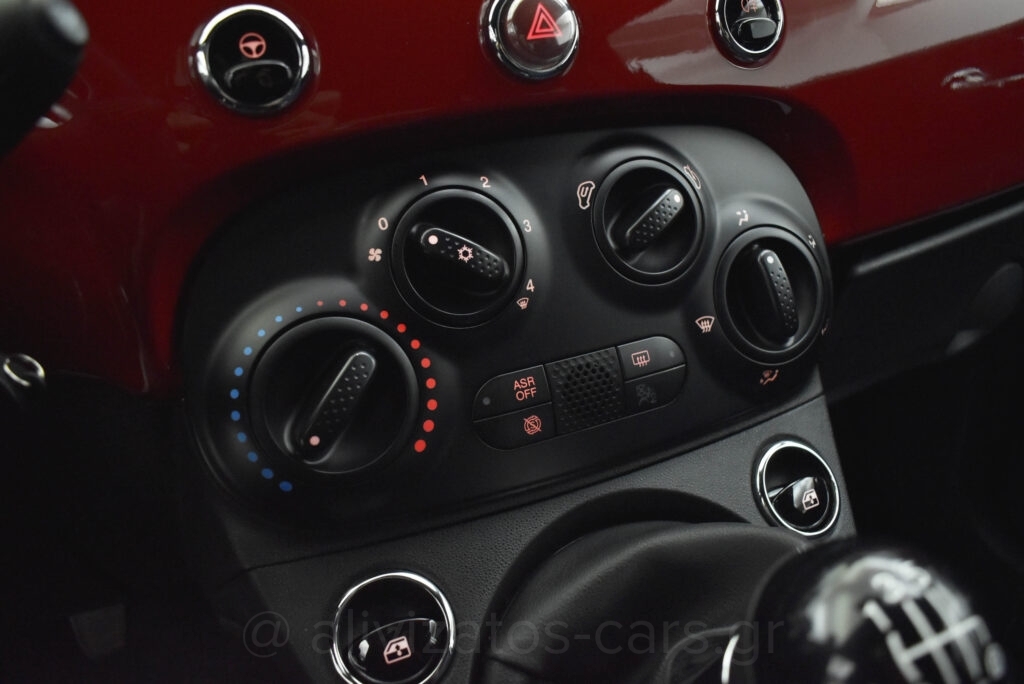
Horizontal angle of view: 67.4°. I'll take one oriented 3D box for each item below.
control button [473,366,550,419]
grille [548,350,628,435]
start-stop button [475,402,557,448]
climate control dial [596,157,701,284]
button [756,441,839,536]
[{"bbox_3d":[-0.001,0.018,0.271,0.029,0.014,0.006,-13,7,-20],"label":"control button"},{"bbox_3d":[0.027,0.018,0.282,0.029,0.026,0.006,-13,7,-20],"label":"grille"},{"bbox_3d":[0.001,0.031,0.272,0.029,0.012,0.006,-13,7,-20],"label":"start-stop button"},{"bbox_3d":[0.053,-0.045,0.283,0.048,0.048,0.016,-13,3,-20],"label":"climate control dial"},{"bbox_3d":[0.119,0.061,0.319,0.039,0.039,0.007,-13,-13,-20],"label":"button"}]

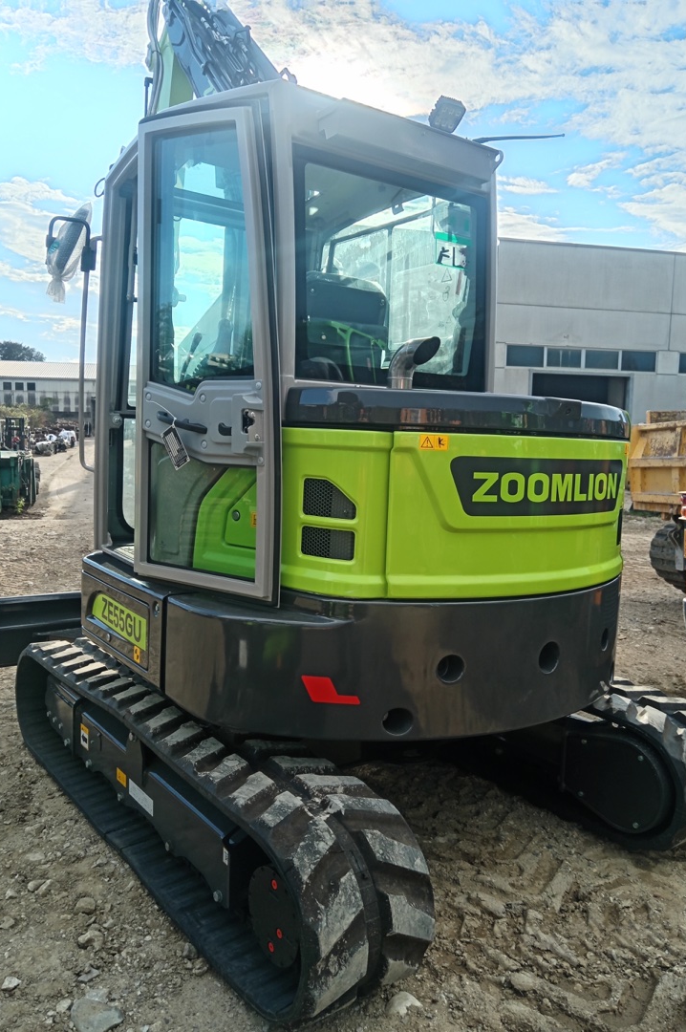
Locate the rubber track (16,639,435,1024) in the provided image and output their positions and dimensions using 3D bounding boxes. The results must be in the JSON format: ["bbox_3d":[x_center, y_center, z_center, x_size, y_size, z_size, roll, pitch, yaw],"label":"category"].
[{"bbox_3d":[-0.657,0.911,2.954,0.400,0.565,2.560,-3,8,-36],"label":"rubber track"}]

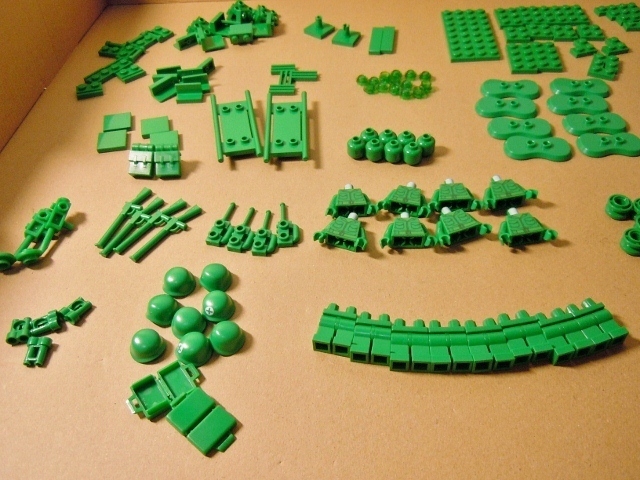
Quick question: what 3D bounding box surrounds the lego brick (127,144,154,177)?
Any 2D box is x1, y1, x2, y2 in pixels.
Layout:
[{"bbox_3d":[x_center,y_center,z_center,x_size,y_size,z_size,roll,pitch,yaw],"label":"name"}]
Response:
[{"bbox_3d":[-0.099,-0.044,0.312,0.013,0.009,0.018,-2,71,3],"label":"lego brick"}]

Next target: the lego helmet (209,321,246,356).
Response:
[{"bbox_3d":[-0.039,0.039,0.231,0.015,0.011,0.015,-2,48,2],"label":"lego helmet"}]

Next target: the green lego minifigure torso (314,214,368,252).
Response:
[{"bbox_3d":[0.013,-0.005,0.270,0.025,0.008,0.018,14,51,16],"label":"green lego minifigure torso"}]

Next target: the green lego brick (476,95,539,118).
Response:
[{"bbox_3d":[0.111,-0.079,0.330,0.036,0.005,0.017,-1,48,3],"label":"green lego brick"}]

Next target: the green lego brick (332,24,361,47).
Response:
[{"bbox_3d":[0.019,-0.146,0.391,0.016,0.013,0.016,14,51,16],"label":"green lego brick"}]

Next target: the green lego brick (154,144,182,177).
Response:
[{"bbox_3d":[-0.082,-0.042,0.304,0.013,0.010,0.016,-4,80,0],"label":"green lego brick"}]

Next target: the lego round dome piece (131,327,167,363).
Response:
[{"bbox_3d":[-0.073,0.043,0.233,0.015,0.009,0.015,-2,49,2],"label":"lego round dome piece"}]

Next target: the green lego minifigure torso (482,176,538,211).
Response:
[{"bbox_3d":[0.095,-0.025,0.282,0.029,0.008,0.018,-11,49,-6],"label":"green lego minifigure torso"}]

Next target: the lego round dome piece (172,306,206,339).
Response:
[{"bbox_3d":[-0.056,0.034,0.232,0.015,0.010,0.015,-2,48,2],"label":"lego round dome piece"}]

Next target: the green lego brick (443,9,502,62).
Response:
[{"bbox_3d":[0.105,-0.144,0.388,0.032,0.005,0.064,0,48,3],"label":"green lego brick"}]

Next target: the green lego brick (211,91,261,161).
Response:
[{"bbox_3d":[-0.048,-0.064,0.319,0.024,0.010,0.065,-10,48,-6],"label":"green lego brick"}]

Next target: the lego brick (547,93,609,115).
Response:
[{"bbox_3d":[0.153,-0.081,0.329,0.035,0.005,0.017,2,49,5],"label":"lego brick"}]

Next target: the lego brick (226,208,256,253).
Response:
[{"bbox_3d":[-0.036,-0.006,0.274,0.011,0.005,0.029,10,50,12],"label":"lego brick"}]

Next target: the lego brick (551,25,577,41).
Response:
[{"bbox_3d":[0.169,-0.143,0.384,0.016,0.005,0.016,2,49,6],"label":"lego brick"}]

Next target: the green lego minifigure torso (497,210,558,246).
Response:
[{"bbox_3d":[0.095,-0.006,0.260,0.025,0.008,0.020,-11,49,-7],"label":"green lego minifigure torso"}]

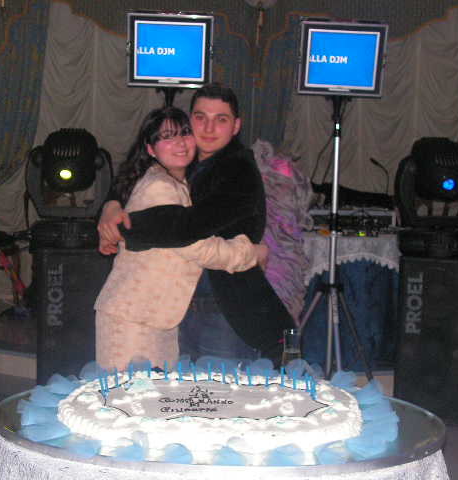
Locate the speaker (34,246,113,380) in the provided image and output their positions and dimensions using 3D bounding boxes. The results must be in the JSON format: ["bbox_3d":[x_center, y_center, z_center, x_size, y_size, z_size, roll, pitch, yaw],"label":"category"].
[{"bbox_3d":[-0.851,0.507,5.356,0.400,0.920,0.420,0,5,-14],"label":"speaker"}]

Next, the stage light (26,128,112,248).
[{"bbox_3d":[-0.864,-0.269,5.268,0.450,0.640,0.400,1,5,-7],"label":"stage light"}]

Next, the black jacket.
[{"bbox_3d":[-0.071,0.034,3.265,0.480,0.720,0.480,-4,7,-45],"label":"black jacket"}]

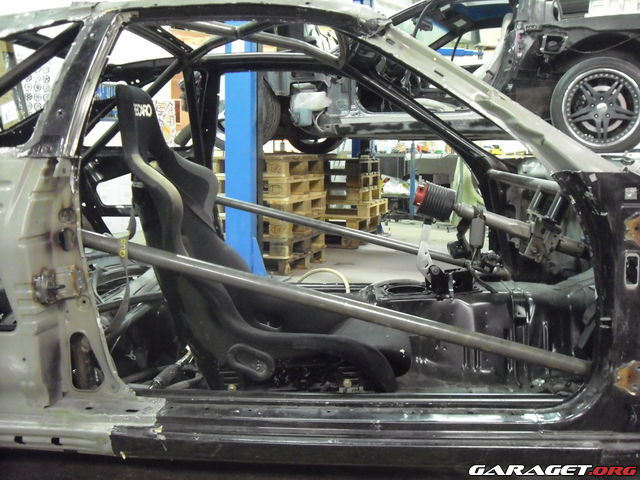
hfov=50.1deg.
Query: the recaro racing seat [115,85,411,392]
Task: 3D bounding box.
[{"bbox_3d":[-0.158,-0.025,2.000,0.800,0.854,0.550,0,6,7],"label":"recaro racing seat"}]

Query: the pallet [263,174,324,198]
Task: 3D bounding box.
[{"bbox_3d":[-0.665,-0.431,5.396,1.200,0.144,0.800,2,6,20],"label":"pallet"}]

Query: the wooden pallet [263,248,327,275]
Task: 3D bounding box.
[{"bbox_3d":[-0.660,0.142,5.457,1.200,0.144,0.800,2,6,20],"label":"wooden pallet"}]

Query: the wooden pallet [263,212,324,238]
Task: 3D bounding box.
[{"bbox_3d":[-0.662,-0.144,5.426,1.200,0.144,0.800,2,6,20],"label":"wooden pallet"}]

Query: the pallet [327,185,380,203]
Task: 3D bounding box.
[{"bbox_3d":[-0.052,-0.479,7.152,1.200,0.144,0.800,2,6,19],"label":"pallet"}]

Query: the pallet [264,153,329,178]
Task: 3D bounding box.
[{"bbox_3d":[-0.676,-0.574,5.381,1.200,0.144,0.800,2,6,20],"label":"pallet"}]

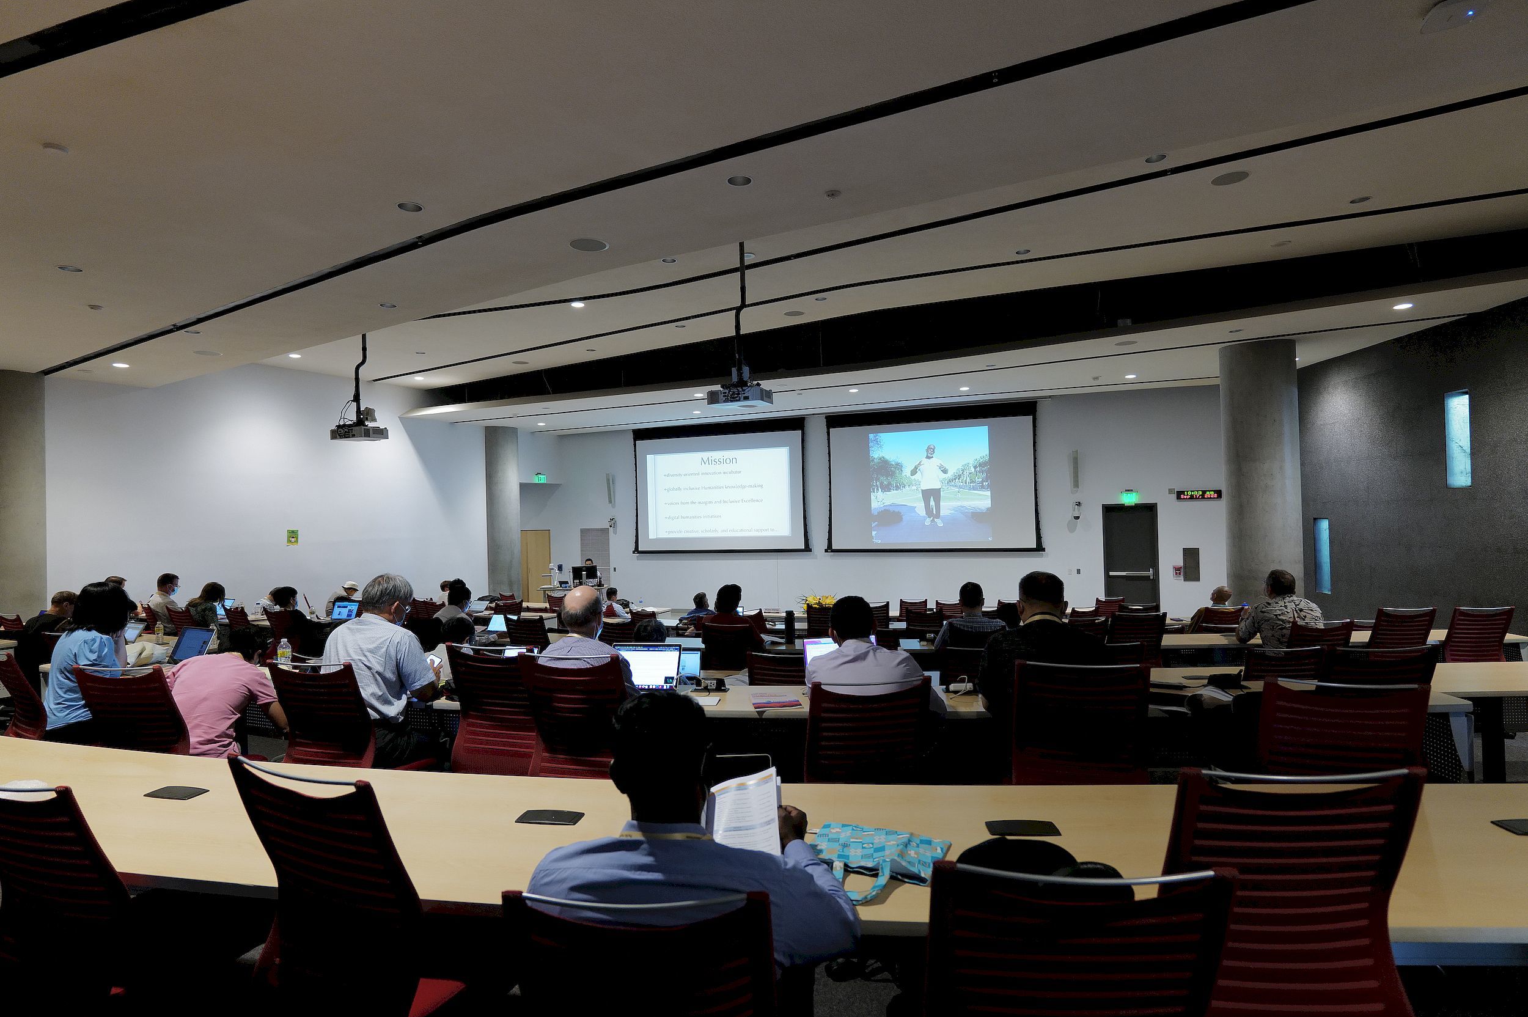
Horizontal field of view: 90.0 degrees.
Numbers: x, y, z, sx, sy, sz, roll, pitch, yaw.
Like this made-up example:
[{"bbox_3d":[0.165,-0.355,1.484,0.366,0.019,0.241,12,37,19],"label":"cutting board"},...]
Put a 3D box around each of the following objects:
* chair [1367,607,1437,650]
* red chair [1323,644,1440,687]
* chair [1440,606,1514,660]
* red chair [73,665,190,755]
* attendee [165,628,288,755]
[{"bbox_3d":[5.092,1.260,6.253,0.540,0.970,0.580,-1,-1,5],"label":"chair"},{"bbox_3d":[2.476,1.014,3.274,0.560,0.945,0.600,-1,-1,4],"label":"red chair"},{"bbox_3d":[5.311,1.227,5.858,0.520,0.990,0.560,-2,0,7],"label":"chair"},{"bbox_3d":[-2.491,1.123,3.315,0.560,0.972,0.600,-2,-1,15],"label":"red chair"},{"bbox_3d":[-2.385,1.078,3.489,0.550,1.060,0.850,-2,-1,15],"label":"attendee"}]

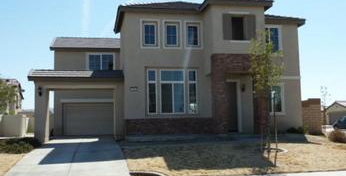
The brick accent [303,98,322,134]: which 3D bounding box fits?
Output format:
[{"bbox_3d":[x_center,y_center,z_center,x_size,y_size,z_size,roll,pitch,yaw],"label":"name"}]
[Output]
[{"bbox_3d":[7.726,1.607,22.400,1.150,2.000,0.400,0,-6,-10],"label":"brick accent"}]

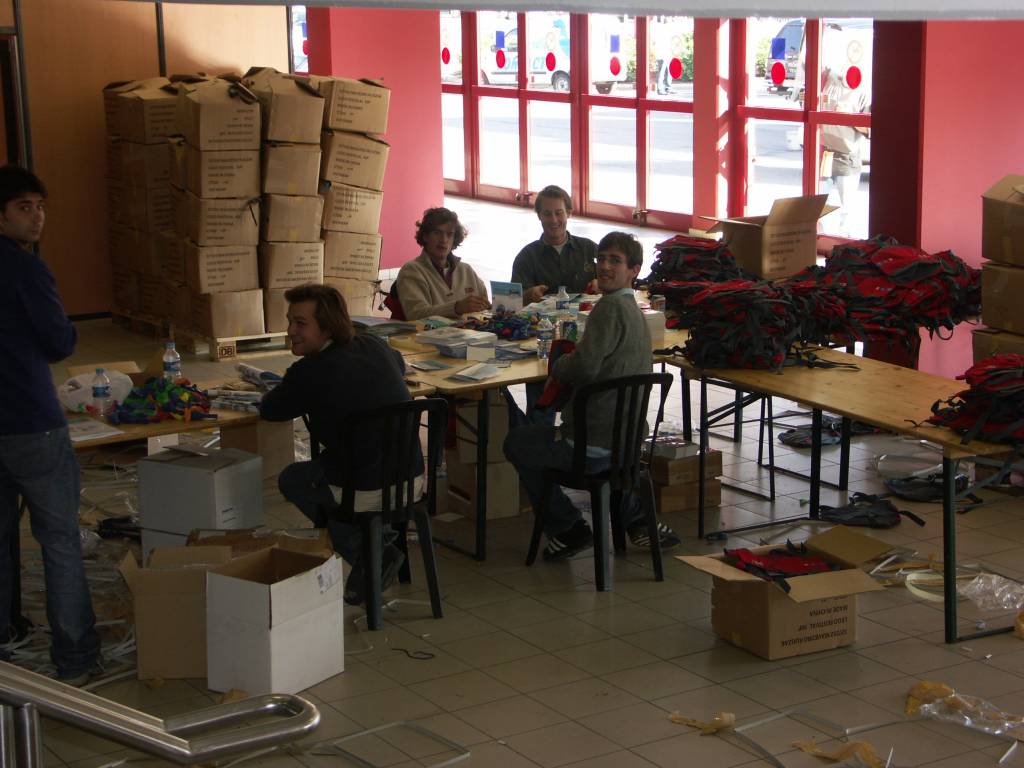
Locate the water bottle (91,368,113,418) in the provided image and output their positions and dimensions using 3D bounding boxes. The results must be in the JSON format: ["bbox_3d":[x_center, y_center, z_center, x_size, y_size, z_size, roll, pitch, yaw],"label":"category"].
[{"bbox_3d":[-1.608,0.030,7.845,0.068,0.198,0.068,-8,14,-32],"label":"water bottle"}]

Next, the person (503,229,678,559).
[{"bbox_3d":[0.346,0.070,8.358,0.580,1.340,0.750,-11,16,-41],"label":"person"}]

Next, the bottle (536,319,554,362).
[{"bbox_3d":[0.145,-0.206,8.915,0.066,0.190,0.066,-8,14,-32],"label":"bottle"}]

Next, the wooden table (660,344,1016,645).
[{"bbox_3d":[1.578,0.391,8.283,0.810,0.758,2.000,-7,13,-29],"label":"wooden table"}]

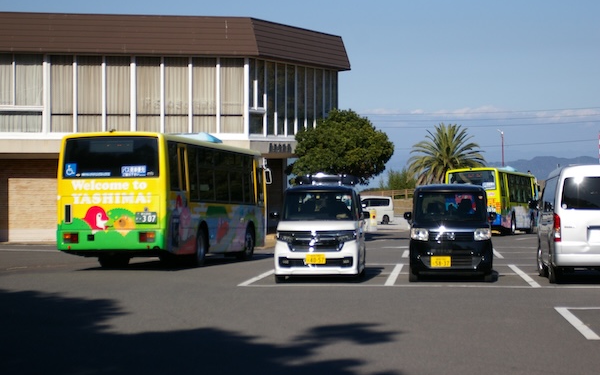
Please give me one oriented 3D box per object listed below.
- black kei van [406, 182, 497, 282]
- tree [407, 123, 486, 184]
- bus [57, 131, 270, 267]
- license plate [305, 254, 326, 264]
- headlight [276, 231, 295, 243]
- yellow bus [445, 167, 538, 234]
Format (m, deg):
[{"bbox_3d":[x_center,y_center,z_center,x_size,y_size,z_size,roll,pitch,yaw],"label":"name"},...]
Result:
[{"bbox_3d":[2.740,0.811,29.450,1.520,1.740,3.400,0,0,5],"label":"black kei van"},{"bbox_3d":[10.193,-1.082,112.000,5.400,6.650,5.400,0,0,0],"label":"tree"},{"bbox_3d":[-2.970,0.277,37.737,2.350,2.920,8.990,0,-1,12],"label":"bus"},{"bbox_3d":[0.269,1.219,27.300,0.330,0.165,0.020,0,0,4],"label":"license plate"},{"bbox_3d":[-0.240,0.842,27.650,0.330,0.190,0.300,0,0,4],"label":"headlight"},{"bbox_3d":[8.548,0.504,71.136,2.350,2.920,8.990,0,-1,18],"label":"yellow bus"}]

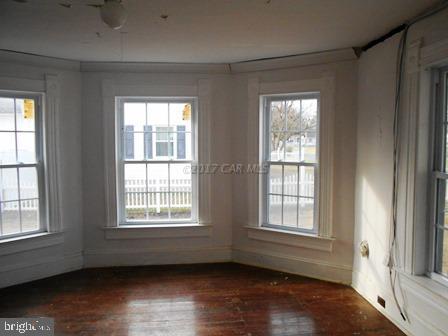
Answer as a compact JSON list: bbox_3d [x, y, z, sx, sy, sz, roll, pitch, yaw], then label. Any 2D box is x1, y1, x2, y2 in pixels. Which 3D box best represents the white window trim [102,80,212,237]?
[{"bbox_3d":[-0.779,-0.122,4.022,1.257,1.815,0.080,0,4,-5],"label":"white window trim"}]

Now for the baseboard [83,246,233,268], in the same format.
[{"bbox_3d":[-0.779,1.086,4.103,1.752,0.217,0.040,0,4,-5],"label":"baseboard"}]

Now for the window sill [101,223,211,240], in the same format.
[{"bbox_3d":[-0.790,0.776,4.068,1.294,0.135,0.120,0,4,-5],"label":"window sill"}]

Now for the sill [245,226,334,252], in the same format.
[{"bbox_3d":[0.706,0.803,3.817,1.080,0.135,0.120,2,5,29],"label":"sill"}]

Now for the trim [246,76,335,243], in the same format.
[{"bbox_3d":[0.728,-0.107,3.759,0.972,1.778,0.080,2,5,29],"label":"trim"}]

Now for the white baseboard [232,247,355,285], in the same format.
[{"bbox_3d":[0.711,1.105,3.848,1.410,0.217,0.040,2,5,29],"label":"white baseboard"}]

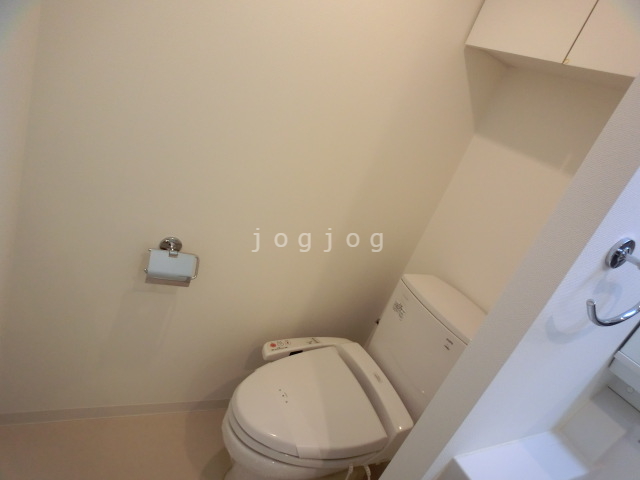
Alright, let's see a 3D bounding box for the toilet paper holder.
[{"bbox_3d":[-0.438,0.065,1.148,0.138,0.117,0.080,10,24,-32],"label":"toilet paper holder"}]

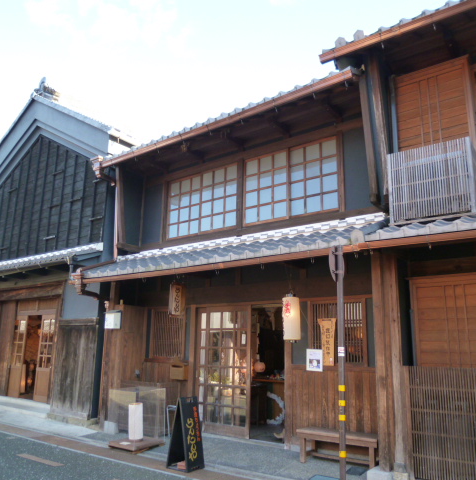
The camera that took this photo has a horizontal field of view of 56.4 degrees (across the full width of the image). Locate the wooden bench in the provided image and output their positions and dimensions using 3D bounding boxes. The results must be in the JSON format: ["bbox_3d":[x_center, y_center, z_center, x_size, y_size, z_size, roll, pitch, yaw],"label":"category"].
[{"bbox_3d":[1.229,2.556,5.442,0.980,0.370,0.310,-7,-15,31],"label":"wooden bench"}]

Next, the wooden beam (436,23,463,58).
[{"bbox_3d":[2.830,-2.654,5.879,0.122,0.184,0.561,-9,-18,35],"label":"wooden beam"}]

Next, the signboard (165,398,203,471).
[{"bbox_3d":[-0.676,2.549,5.903,0.352,0.872,0.337,-9,-18,35],"label":"signboard"}]

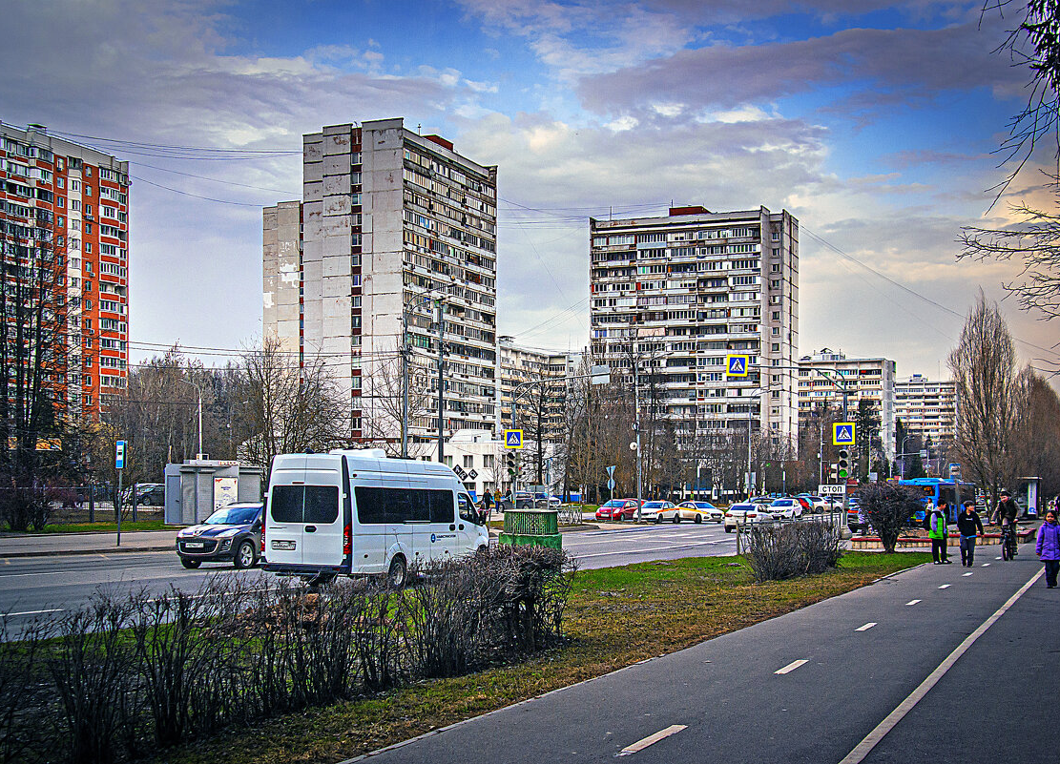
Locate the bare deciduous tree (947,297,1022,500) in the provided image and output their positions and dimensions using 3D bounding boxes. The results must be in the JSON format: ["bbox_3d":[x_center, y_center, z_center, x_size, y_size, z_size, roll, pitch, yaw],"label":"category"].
[{"bbox_3d":[27.012,1.482,79.167,4.500,13.700,4.500,-2,-5,19],"label":"bare deciduous tree"}]

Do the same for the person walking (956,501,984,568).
[{"bbox_3d":[10.145,3.510,30.800,0.560,1.500,0.340,-1,-4,13],"label":"person walking"}]

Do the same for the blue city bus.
[{"bbox_3d":[26.720,7.825,86.702,2.550,3.000,12.000,-3,-6,28],"label":"blue city bus"}]

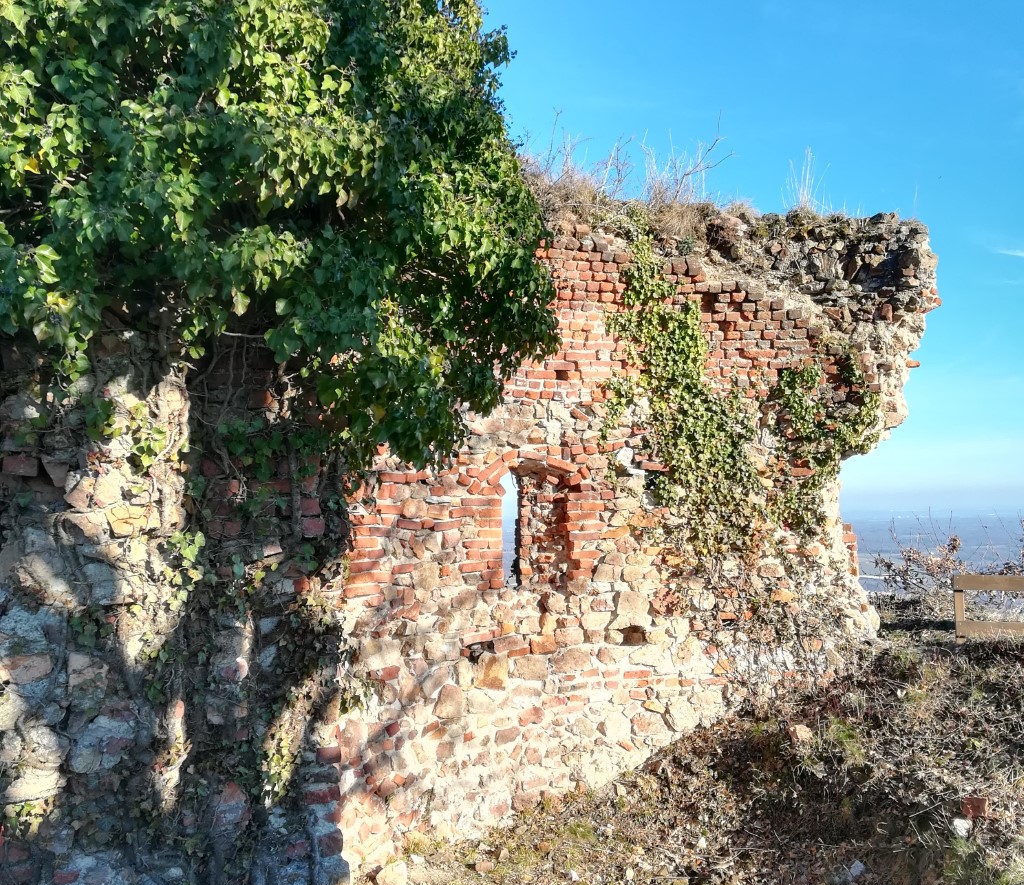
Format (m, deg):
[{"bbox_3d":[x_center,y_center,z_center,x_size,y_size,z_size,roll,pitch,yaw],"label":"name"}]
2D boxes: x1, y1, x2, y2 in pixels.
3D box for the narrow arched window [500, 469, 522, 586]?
[{"bbox_3d":[-0.009,0.737,8.700,0.200,0.980,0.150,1,-4,-22],"label":"narrow arched window"}]

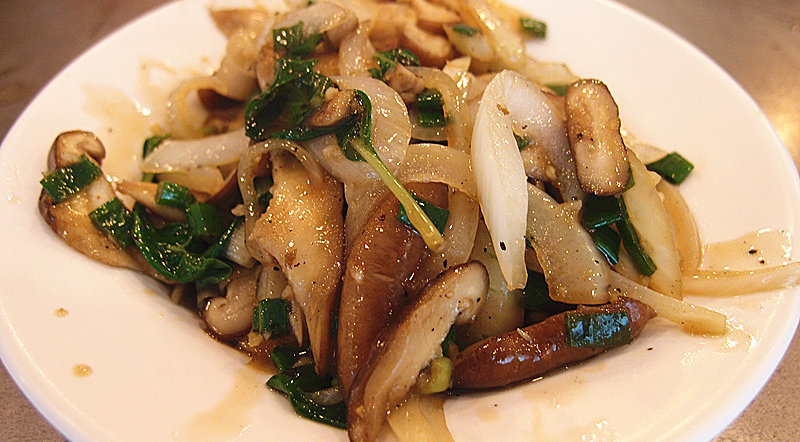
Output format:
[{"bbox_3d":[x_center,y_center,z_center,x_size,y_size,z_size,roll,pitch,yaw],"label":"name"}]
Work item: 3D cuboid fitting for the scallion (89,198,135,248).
[{"bbox_3d":[-0.089,0.000,0.200,0.009,0.004,0.014,-41,61,-20],"label":"scallion"}]

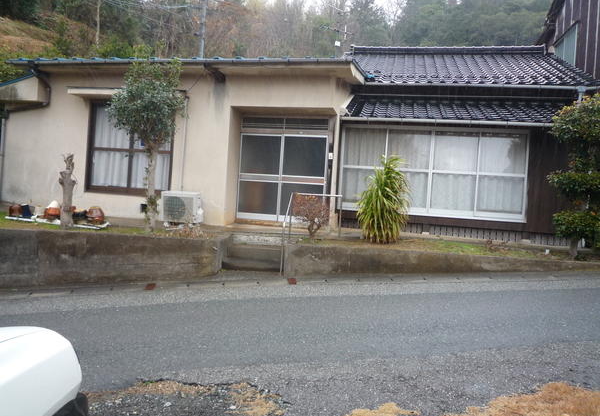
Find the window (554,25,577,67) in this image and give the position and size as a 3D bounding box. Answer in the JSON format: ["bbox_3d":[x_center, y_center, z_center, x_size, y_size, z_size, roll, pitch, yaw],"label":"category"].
[{"bbox_3d":[8.290,-4.736,13.608,0.100,1.400,1.680,4,0,10],"label":"window"}]

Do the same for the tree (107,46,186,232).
[{"bbox_3d":[-2.507,-1.106,7.100,1.261,2.982,1.200,4,0,10],"label":"tree"}]

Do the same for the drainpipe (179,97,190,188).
[{"bbox_3d":[-2.313,-1.274,8.633,0.065,1.896,0.065,4,0,10],"label":"drainpipe"}]

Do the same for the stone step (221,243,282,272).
[{"bbox_3d":[-0.670,0.752,6.583,0.933,0.300,0.650,4,0,10],"label":"stone step"}]

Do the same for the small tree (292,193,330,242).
[{"bbox_3d":[0.184,0.152,6.950,0.579,0.770,0.580,4,0,10],"label":"small tree"}]

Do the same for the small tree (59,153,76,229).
[{"bbox_3d":[-3.534,-0.251,6.600,0.220,1.158,0.240,4,0,10],"label":"small tree"}]

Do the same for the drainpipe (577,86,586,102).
[{"bbox_3d":[5.587,-2.253,8.600,0.170,0.380,0.150,4,0,10],"label":"drainpipe"}]

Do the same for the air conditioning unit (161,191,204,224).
[{"bbox_3d":[-2.299,0.004,8.415,0.709,0.567,0.290,4,0,10],"label":"air conditioning unit"}]

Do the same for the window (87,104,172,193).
[{"bbox_3d":[-3.503,-1.209,8.921,1.895,1.888,0.120,4,0,10],"label":"window"}]

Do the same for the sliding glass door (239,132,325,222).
[{"bbox_3d":[-0.375,-0.621,9.073,1.860,1.797,0.100,4,0,10],"label":"sliding glass door"}]

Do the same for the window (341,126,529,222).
[{"bbox_3d":[2.603,-0.716,8.605,3.593,1.740,0.120,4,0,10],"label":"window"}]

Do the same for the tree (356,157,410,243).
[{"bbox_3d":[1.346,-0.159,6.900,0.834,1.449,0.850,4,0,10],"label":"tree"}]

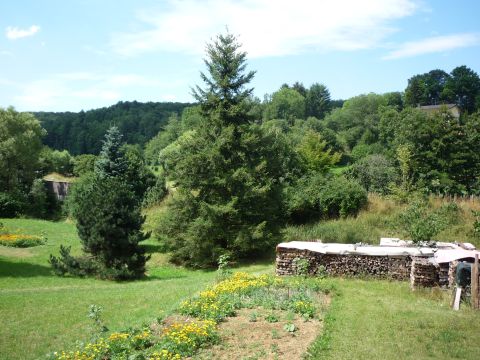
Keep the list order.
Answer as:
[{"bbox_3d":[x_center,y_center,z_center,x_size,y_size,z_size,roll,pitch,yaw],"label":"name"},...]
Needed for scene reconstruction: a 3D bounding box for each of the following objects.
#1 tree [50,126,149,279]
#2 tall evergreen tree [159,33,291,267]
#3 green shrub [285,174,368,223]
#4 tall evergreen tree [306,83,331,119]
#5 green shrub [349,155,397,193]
[{"bbox_3d":[-5.930,0.990,20.500,3.970,6.380,3.580,0,2,0],"label":"tree"},{"bbox_3d":[-0.750,-1.430,23.500,6.140,11.200,6.140,0,2,0],"label":"tall evergreen tree"},{"bbox_3d":[5.530,1.180,31.000,5.150,3.000,4.380,0,2,0],"label":"green shrub"},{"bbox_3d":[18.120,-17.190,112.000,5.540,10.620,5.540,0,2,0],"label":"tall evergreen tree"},{"bbox_3d":[11.830,-0.490,43.000,4.430,3.540,3.990,0,2,0],"label":"green shrub"}]

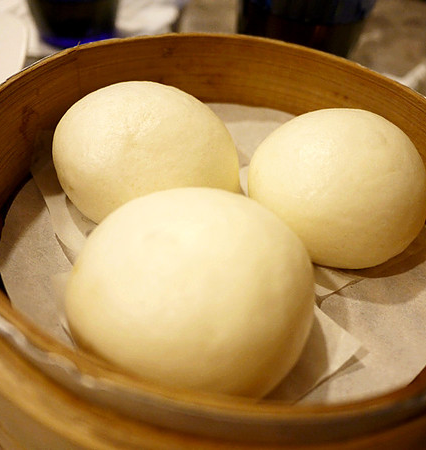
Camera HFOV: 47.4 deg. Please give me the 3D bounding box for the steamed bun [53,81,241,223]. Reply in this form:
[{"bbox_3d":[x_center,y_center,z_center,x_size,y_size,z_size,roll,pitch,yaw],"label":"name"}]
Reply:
[{"bbox_3d":[-0.024,-0.027,0.180,0.067,0.044,0.067,8,45,0],"label":"steamed bun"}]

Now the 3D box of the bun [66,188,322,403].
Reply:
[{"bbox_3d":[-0.005,0.017,0.136,0.069,0.045,0.069,8,45,0],"label":"bun"}]

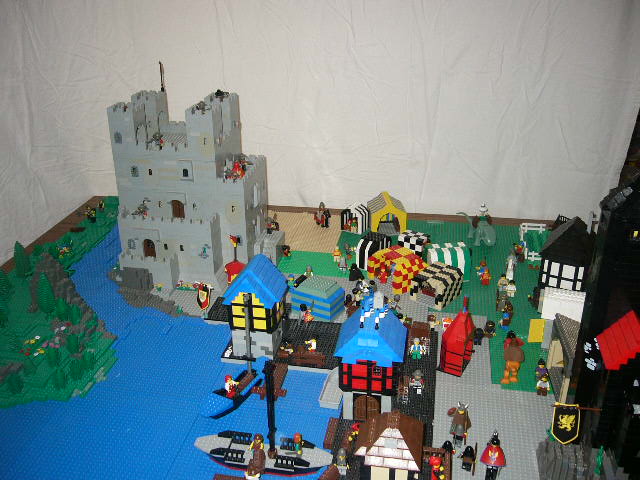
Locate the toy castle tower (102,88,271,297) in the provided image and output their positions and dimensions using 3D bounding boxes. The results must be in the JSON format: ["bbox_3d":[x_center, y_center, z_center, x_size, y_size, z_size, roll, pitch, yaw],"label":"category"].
[{"bbox_3d":[-0.315,-0.131,1.606,0.320,0.432,0.276,4,26,10],"label":"toy castle tower"}]

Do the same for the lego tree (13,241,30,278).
[{"bbox_3d":[-0.675,0.042,1.455,0.031,0.085,0.031,4,26,10],"label":"lego tree"}]

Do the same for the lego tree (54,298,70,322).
[{"bbox_3d":[-0.513,0.138,1.285,0.025,0.046,0.025,4,26,10],"label":"lego tree"}]

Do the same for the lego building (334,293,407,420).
[{"bbox_3d":[0.088,0.201,1.100,0.112,0.206,0.106,4,26,10],"label":"lego building"}]

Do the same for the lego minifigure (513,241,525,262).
[{"bbox_3d":[0.514,0.035,1.667,0.025,0.043,0.016,8,27,19],"label":"lego minifigure"}]

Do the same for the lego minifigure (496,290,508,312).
[{"bbox_3d":[0.410,0.140,1.455,0.025,0.043,0.016,4,26,10],"label":"lego minifigure"}]

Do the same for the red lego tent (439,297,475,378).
[{"bbox_3d":[0.269,0.181,1.253,0.051,0.152,0.064,12,29,25],"label":"red lego tent"}]

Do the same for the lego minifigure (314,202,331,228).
[{"bbox_3d":[0.008,-0.074,1.854,0.025,0.071,0.058,-13,28,-24],"label":"lego minifigure"}]

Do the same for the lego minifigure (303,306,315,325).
[{"bbox_3d":[-0.025,0.165,1.429,0.025,0.042,0.016,4,26,10],"label":"lego minifigure"}]

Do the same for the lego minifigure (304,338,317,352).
[{"bbox_3d":[-0.018,0.206,1.264,0.024,0.034,0.023,1,26,2],"label":"lego minifigure"}]

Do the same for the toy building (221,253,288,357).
[{"bbox_3d":[-0.127,0.134,1.310,0.104,0.205,0.093,4,26,12],"label":"toy building"}]

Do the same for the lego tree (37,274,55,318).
[{"bbox_3d":[-0.543,0.106,1.285,0.033,0.094,0.033,4,26,10],"label":"lego tree"}]

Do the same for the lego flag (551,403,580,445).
[{"bbox_3d":[0.310,0.232,0.815,0.030,0.062,0.006,4,26,10],"label":"lego flag"}]

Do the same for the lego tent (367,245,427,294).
[{"bbox_3d":[0.191,0.062,1.561,0.095,0.078,0.105,-20,32,-36],"label":"lego tent"}]

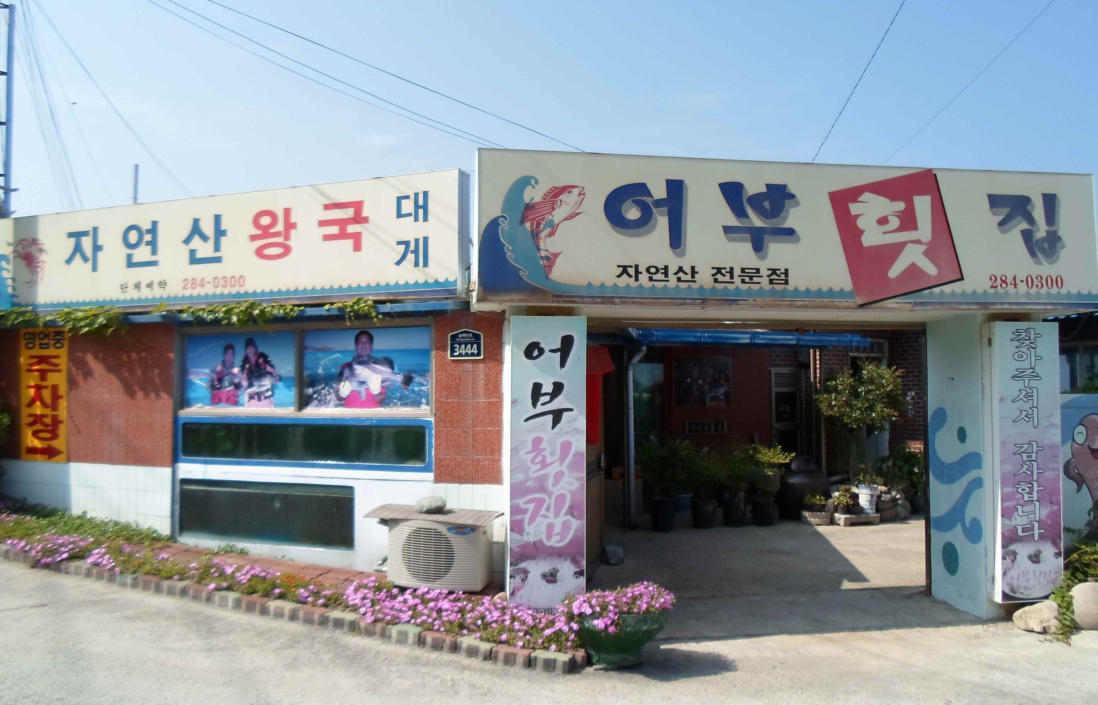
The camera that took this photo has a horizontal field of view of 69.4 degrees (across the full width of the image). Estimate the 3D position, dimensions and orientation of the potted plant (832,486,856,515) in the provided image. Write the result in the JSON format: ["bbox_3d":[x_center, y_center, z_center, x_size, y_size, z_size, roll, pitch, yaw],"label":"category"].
[{"bbox_3d":[3.241,1.642,8.826,0.258,0.313,0.245,0,-2,-8],"label":"potted plant"}]

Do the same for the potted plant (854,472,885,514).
[{"bbox_3d":[3.550,1.568,8.906,0.337,0.464,0.320,0,-2,-8],"label":"potted plant"}]

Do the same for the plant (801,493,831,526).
[{"bbox_3d":[2.910,1.731,8.828,0.344,0.337,0.309,0,-2,-8],"label":"plant"}]

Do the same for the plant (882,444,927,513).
[{"bbox_3d":[4.259,1.514,9.669,0.564,0.819,0.564,0,-2,-8],"label":"plant"}]

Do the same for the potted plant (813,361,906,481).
[{"bbox_3d":[3.781,0.851,9.676,1.127,1.462,1.015,0,-2,-8],"label":"potted plant"}]

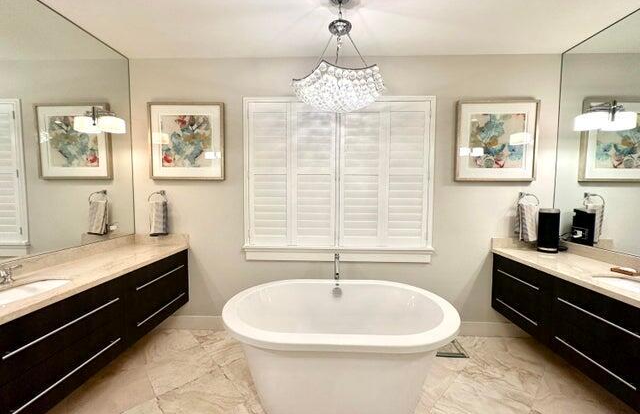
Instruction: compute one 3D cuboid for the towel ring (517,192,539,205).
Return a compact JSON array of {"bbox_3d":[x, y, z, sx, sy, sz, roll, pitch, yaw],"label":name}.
[{"bbox_3d":[1.956,-0.045,2.436,0.190,0.187,0.080,0,3,2],"label":"towel ring"}]

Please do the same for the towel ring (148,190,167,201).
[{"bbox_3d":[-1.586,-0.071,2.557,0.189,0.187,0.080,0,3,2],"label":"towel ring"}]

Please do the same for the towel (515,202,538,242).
[{"bbox_3d":[1.940,0.144,2.428,0.164,0.355,0.090,0,3,2],"label":"towel"}]

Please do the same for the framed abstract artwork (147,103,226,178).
[{"bbox_3d":[-1.288,-0.633,2.534,0.741,0.746,0.037,0,3,2],"label":"framed abstract artwork"}]

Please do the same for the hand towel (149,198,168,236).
[{"bbox_3d":[-1.584,0.111,2.547,0.152,0.347,0.090,0,3,2],"label":"hand towel"}]

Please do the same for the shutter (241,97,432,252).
[{"bbox_3d":[0.174,-0.304,2.507,1.821,1.485,0.090,0,3,2],"label":"shutter"}]

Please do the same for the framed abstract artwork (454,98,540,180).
[{"bbox_3d":[1.653,-0.613,2.433,0.740,0.753,0.037,0,3,2],"label":"framed abstract artwork"}]

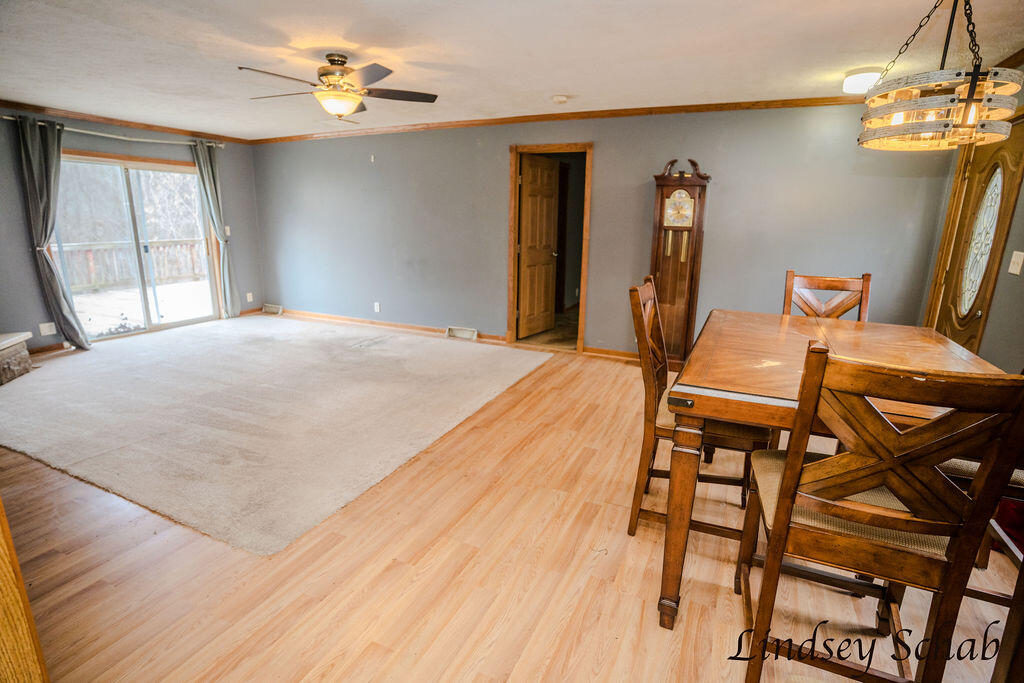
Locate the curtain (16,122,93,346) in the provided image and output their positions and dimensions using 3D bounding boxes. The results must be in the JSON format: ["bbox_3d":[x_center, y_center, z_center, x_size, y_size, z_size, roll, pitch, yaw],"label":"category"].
[{"bbox_3d":[-4.548,-1.020,4.864,0.160,2.240,0.430,7,16,24],"label":"curtain"}]

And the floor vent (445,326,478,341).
[{"bbox_3d":[-0.619,-0.103,5.807,0.430,0.135,0.070,7,16,24],"label":"floor vent"}]

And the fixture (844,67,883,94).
[{"bbox_3d":[2.380,-1.768,3.290,0.280,0.115,0.280,7,16,24],"label":"fixture"}]

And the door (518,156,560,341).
[{"bbox_3d":[0.341,-1.043,5.666,0.045,2.040,0.770,12,18,37],"label":"door"}]

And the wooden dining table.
[{"bbox_3d":[1.283,0.490,2.030,1.030,0.910,1.550,8,16,25],"label":"wooden dining table"}]

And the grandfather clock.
[{"bbox_3d":[1.526,-0.673,4.529,0.460,1.940,0.260,7,16,24],"label":"grandfather clock"}]

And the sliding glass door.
[{"bbox_3d":[-4.328,-1.099,5.715,0.110,1.990,1.740,7,16,24],"label":"sliding glass door"}]

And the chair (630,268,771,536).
[{"bbox_3d":[0.822,0.327,2.197,0.600,1.130,0.490,7,16,24],"label":"chair"}]

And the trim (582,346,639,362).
[{"bbox_3d":[1.080,0.133,5.086,0.660,0.090,0.020,7,16,24],"label":"trim"}]

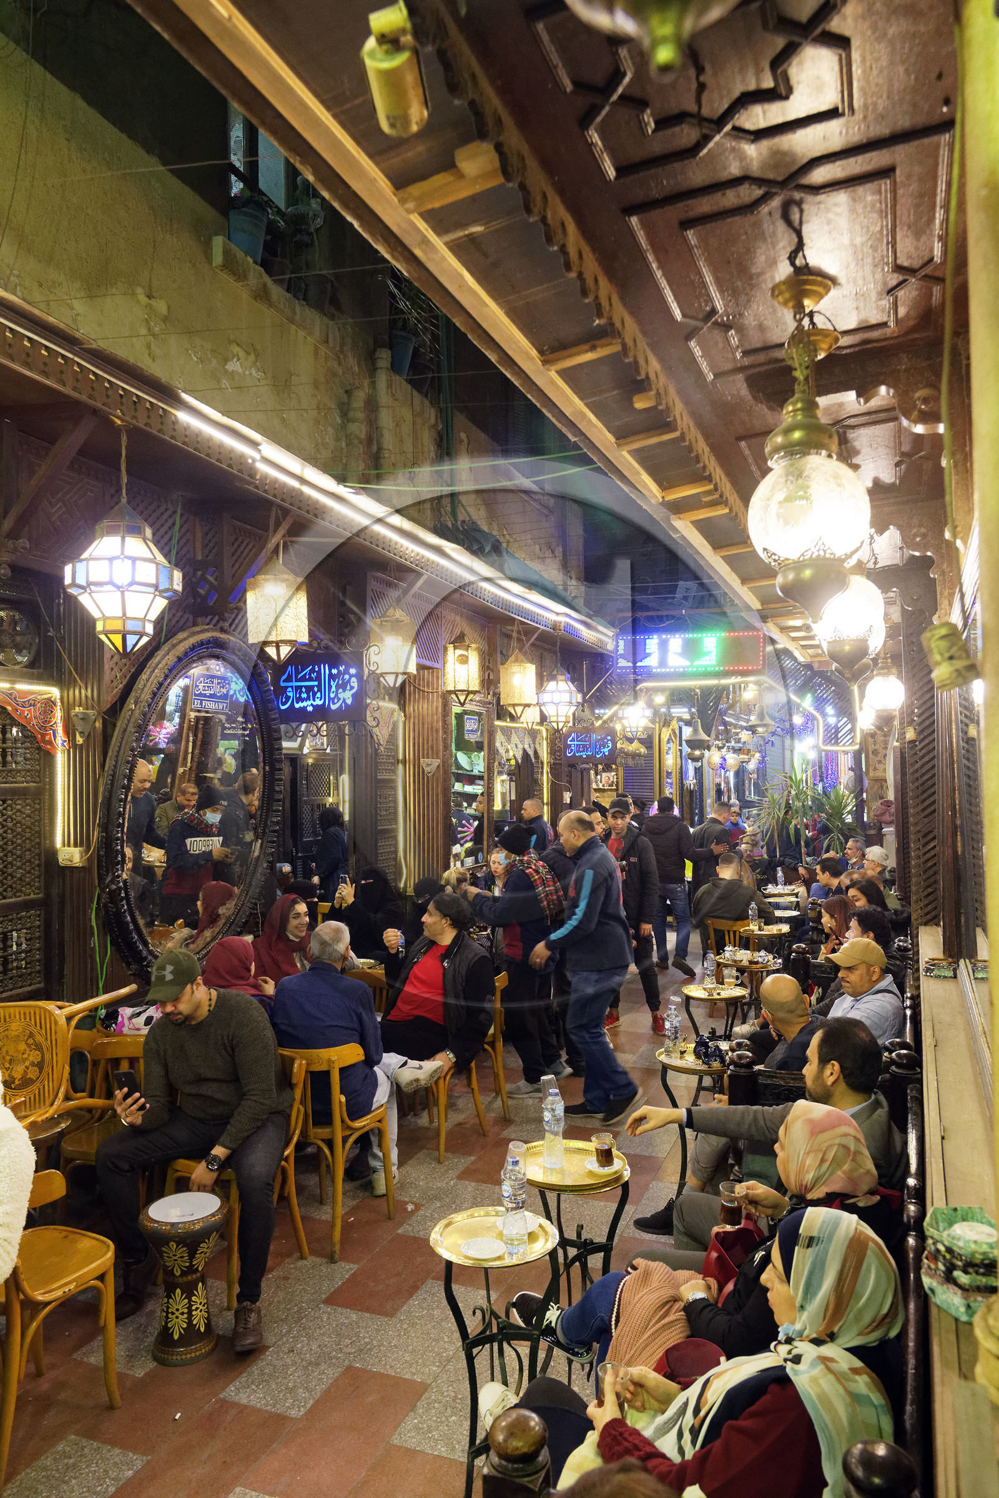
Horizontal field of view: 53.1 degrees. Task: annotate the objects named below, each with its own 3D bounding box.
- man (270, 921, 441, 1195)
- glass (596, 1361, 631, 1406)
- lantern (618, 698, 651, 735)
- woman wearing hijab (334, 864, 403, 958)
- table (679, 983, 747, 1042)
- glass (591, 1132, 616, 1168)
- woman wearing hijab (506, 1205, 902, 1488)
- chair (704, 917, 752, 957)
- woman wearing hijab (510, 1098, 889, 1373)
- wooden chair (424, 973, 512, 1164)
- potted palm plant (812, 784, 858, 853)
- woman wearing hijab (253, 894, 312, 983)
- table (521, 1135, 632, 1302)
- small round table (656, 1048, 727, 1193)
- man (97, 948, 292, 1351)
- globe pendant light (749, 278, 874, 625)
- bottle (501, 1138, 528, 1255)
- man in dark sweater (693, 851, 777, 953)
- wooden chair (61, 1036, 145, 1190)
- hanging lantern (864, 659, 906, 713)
[{"bbox_3d":[-0.650,1.406,4.370,0.580,1.310,0.740,-1,0,27],"label":"man"},{"bbox_3d":[0.238,1.337,2.080,0.070,0.105,0.075,-1,-2,21],"label":"glass"},{"bbox_3d":[1.510,-0.385,11.150,0.390,0.450,0.390,-1,-2,22],"label":"lantern"},{"bbox_3d":[-0.940,1.454,7.050,0.780,1.250,0.520,0,0,-37],"label":"woman wearing hijab"},{"bbox_3d":[1.240,1.741,5.704,0.380,0.700,0.380,-2,-3,23],"label":"table"},{"bbox_3d":[0.317,1.216,3.035,0.075,0.088,0.062,-1,-3,0],"label":"glass"},{"bbox_3d":[0.344,1.412,2.015,0.900,1.140,0.550,-2,-2,33],"label":"woman wearing hijab"},{"bbox_3d":[1.928,1.716,8.134,0.430,0.840,0.480,-1,-2,19],"label":"chair"},{"bbox_3d":[0.490,1.432,2.480,0.900,1.220,0.540,-1,0,22],"label":"woman wearing hijab"},{"bbox_3d":[-0.207,1.668,5.402,0.430,0.840,0.480,-2,-2,35],"label":"wooden chair"},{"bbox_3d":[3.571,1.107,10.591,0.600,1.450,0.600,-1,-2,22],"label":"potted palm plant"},{"bbox_3d":[-1.079,1.469,5.651,0.720,1.260,0.500,-1,-2,29],"label":"woman wearing hijab"},{"bbox_3d":[0.245,1.621,3.022,0.325,0.710,0.325,-2,-3,23],"label":"table"},{"bbox_3d":[0.888,1.684,4.300,0.410,0.710,0.410,-1,-2,0],"label":"small round table"},{"bbox_3d":[-1.070,1.410,3.710,0.640,1.300,0.720,-1,0,27],"label":"man"},{"bbox_3d":[0.709,-0.694,2.300,0.285,0.780,0.285,-1,-2,21],"label":"globe pendant light"},{"bbox_3d":[0.039,1.128,2.527,0.065,0.265,0.065,-1,-3,0],"label":"bottle"},{"bbox_3d":[1.760,1.418,7.600,0.610,1.290,0.780,0,0,13],"label":"man in dark sweater"},{"bbox_3d":[-1.570,1.657,4.160,0.420,0.820,0.470,-1,-2,5],"label":"wooden chair"},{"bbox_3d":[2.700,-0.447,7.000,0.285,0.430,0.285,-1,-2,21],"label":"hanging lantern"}]

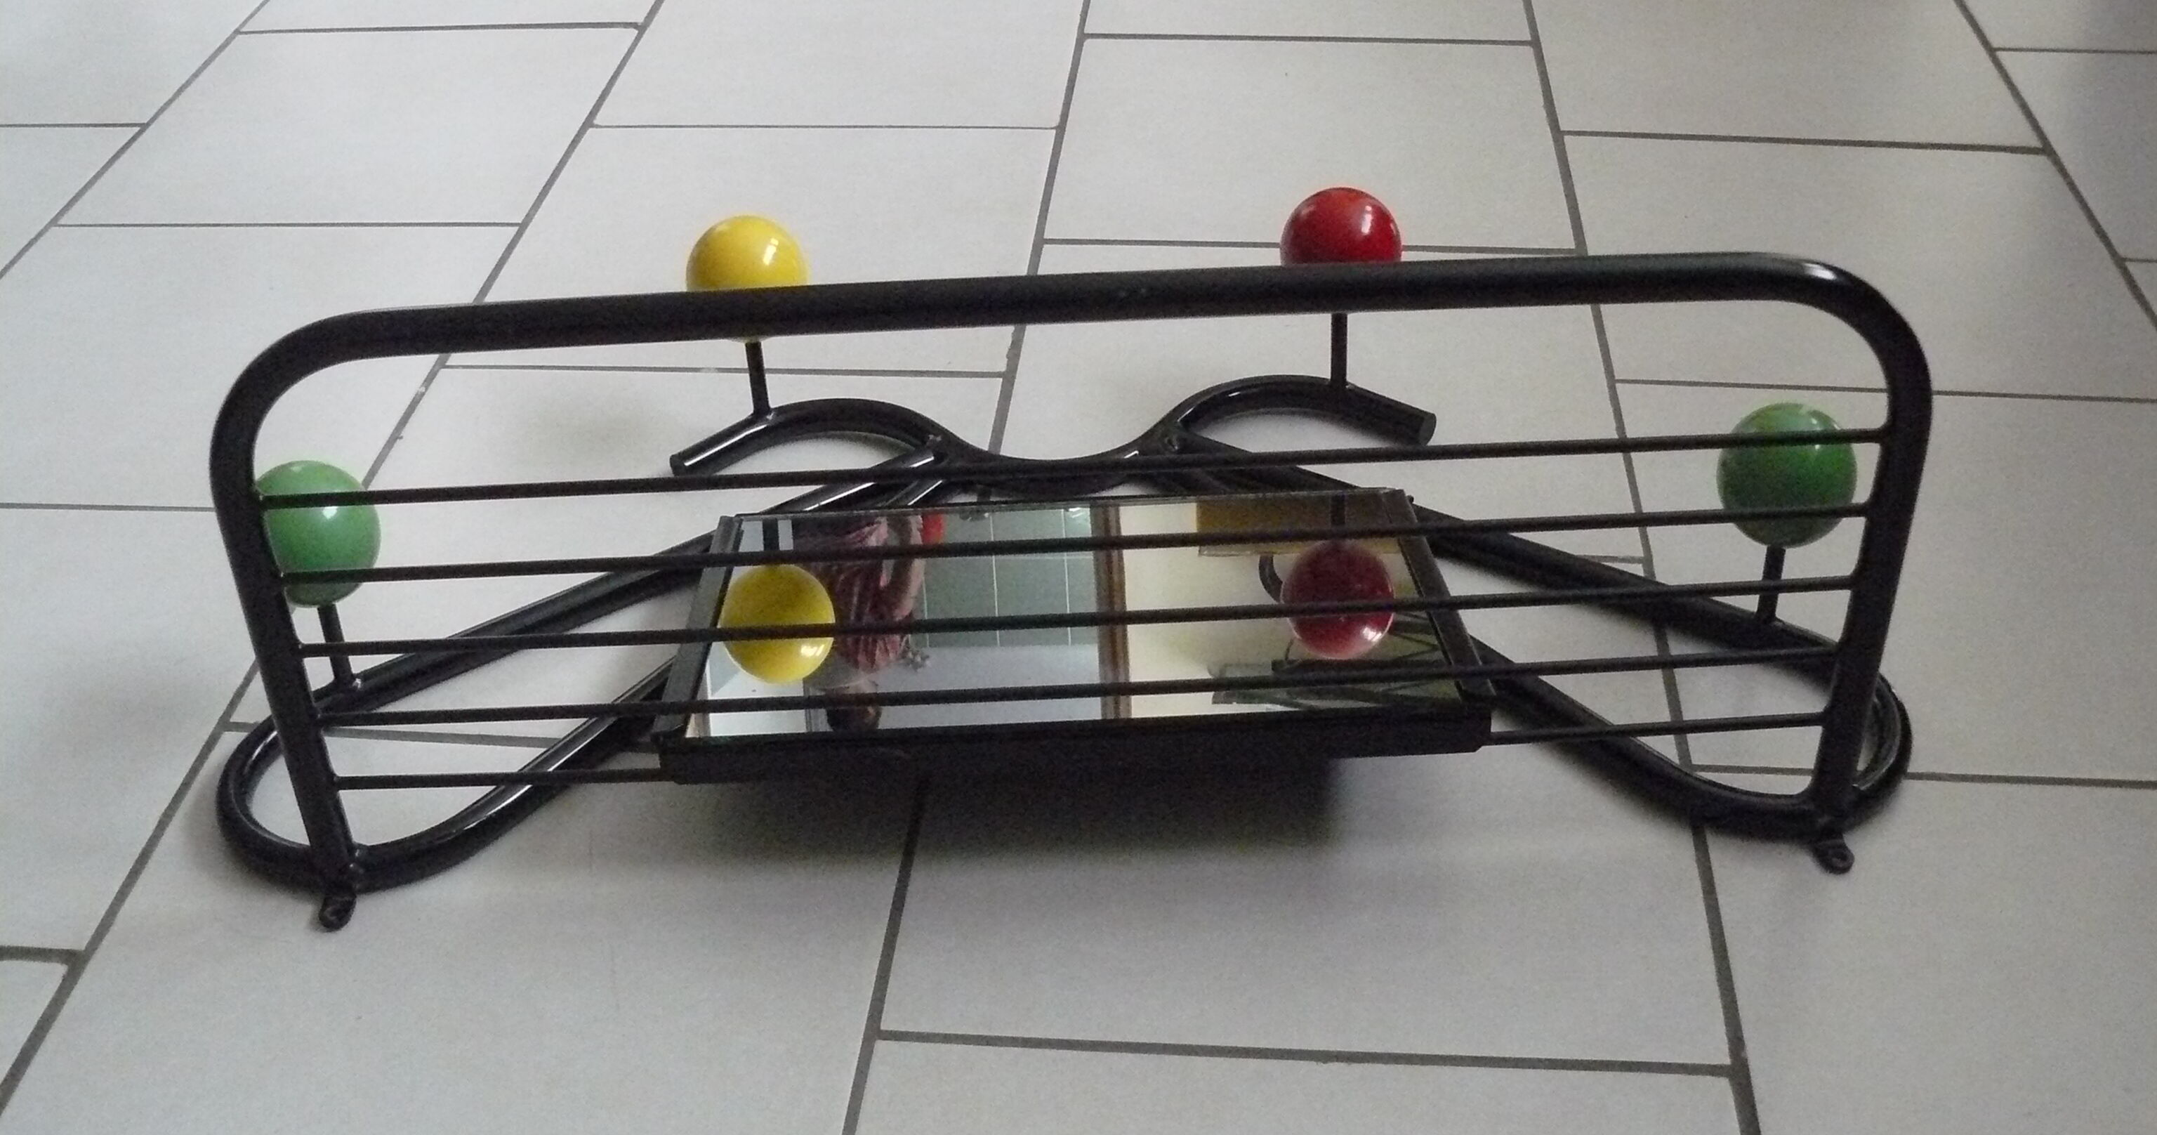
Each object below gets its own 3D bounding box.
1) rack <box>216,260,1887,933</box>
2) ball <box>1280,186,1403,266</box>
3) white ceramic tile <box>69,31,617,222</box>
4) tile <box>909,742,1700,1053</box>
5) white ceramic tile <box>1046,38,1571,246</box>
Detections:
[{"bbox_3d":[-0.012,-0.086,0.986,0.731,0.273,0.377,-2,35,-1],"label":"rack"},{"bbox_3d":[0.133,-0.161,1.132,0.062,0.062,0.062,1,36,5],"label":"ball"},{"bbox_3d":[-0.494,-0.310,1.565,0.320,0.010,0.320,2,36,5],"label":"white ceramic tile"},{"bbox_3d":[0.097,0.089,0.951,0.310,0.010,0.310,1,36,5],"label":"tile"},{"bbox_3d":[0.149,-0.278,1.464,0.310,0.010,0.310,1,36,5],"label":"white ceramic tile"}]

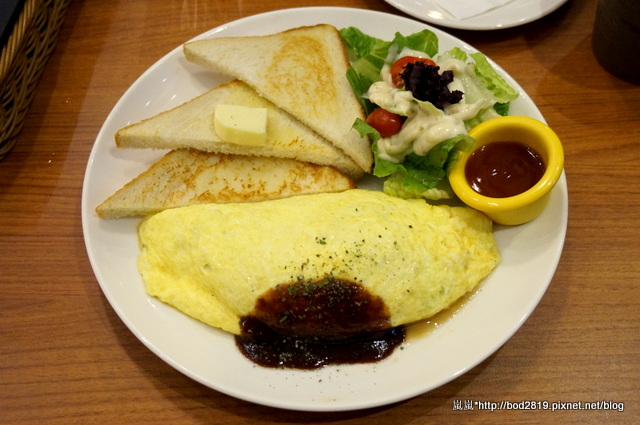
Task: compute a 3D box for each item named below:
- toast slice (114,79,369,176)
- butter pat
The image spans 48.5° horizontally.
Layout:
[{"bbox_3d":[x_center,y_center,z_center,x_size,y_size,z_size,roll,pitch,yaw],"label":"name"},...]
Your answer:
[{"bbox_3d":[-0.045,-0.061,0.452,0.153,0.017,0.071,8,50,6],"label":"toast slice"},{"bbox_3d":[-0.048,-0.052,0.428,0.031,0.011,0.021,6,50,4],"label":"butter pat"}]

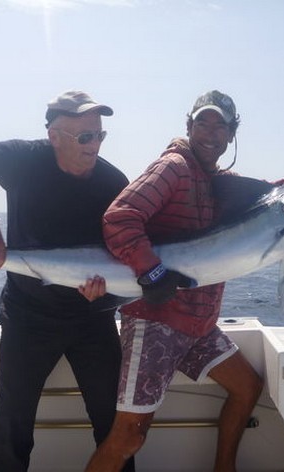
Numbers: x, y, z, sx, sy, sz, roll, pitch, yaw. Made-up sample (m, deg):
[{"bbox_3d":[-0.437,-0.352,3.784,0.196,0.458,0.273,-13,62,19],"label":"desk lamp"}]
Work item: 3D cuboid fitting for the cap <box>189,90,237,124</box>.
[{"bbox_3d":[0.257,-0.463,1.820,0.167,0.130,0.265,7,4,11],"label":"cap"}]

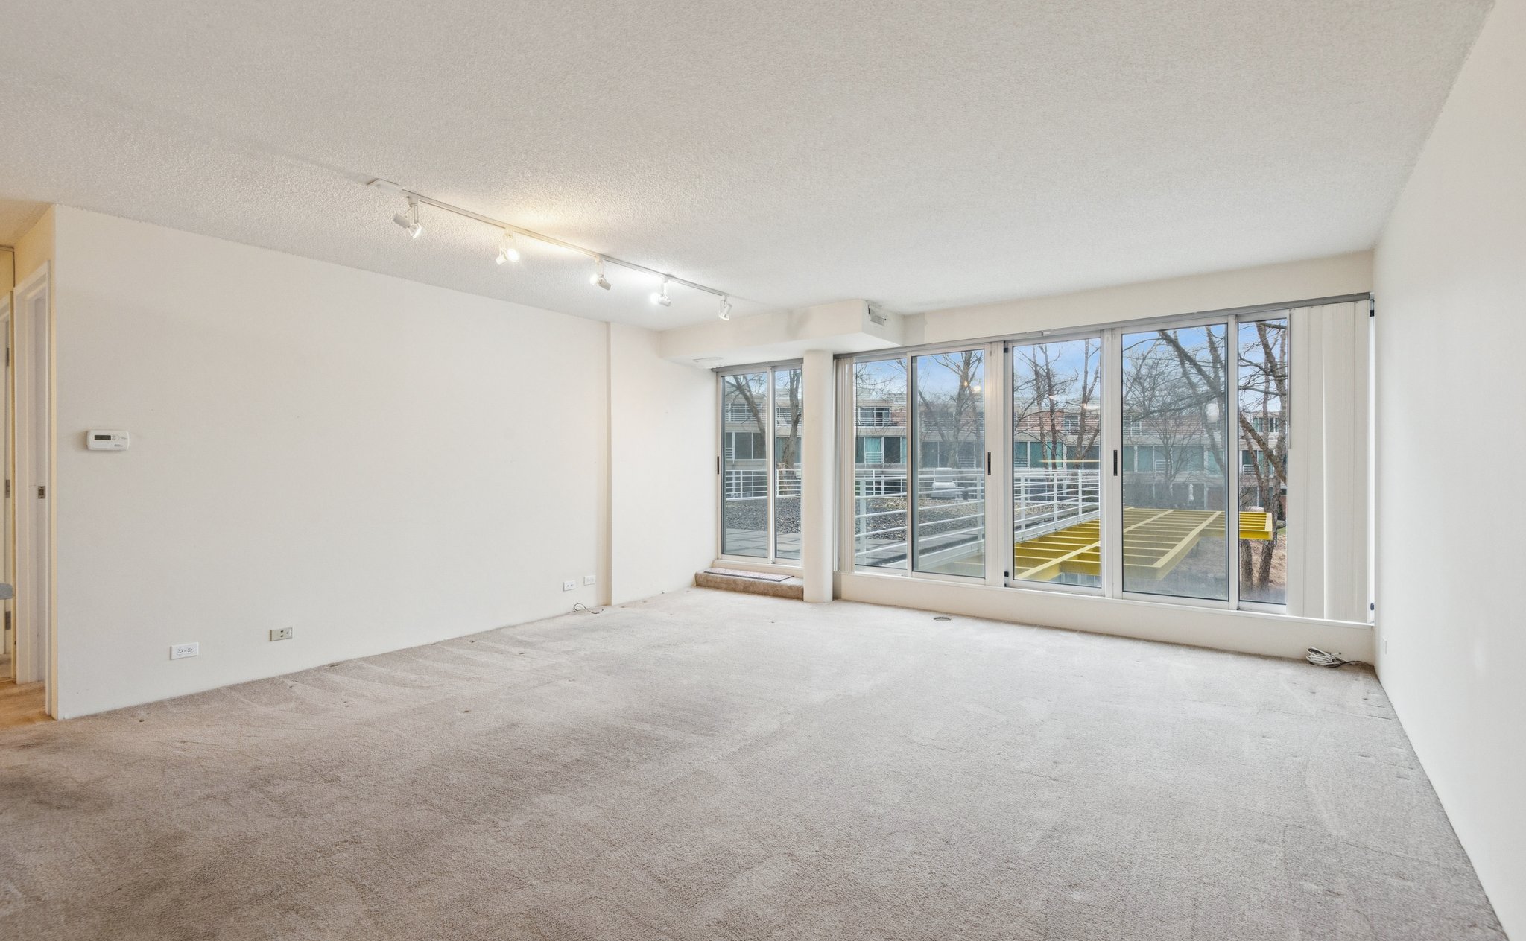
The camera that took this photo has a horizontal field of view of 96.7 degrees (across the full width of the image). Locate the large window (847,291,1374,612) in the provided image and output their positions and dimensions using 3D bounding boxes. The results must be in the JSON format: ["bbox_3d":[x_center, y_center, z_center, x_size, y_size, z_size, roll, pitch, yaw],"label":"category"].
[{"bbox_3d":[2.151,-0.064,5.104,3.609,1.960,0.114,0,0,37],"label":"large window"}]

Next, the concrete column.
[{"bbox_3d":[0.498,0.045,6.078,0.268,2.253,0.268,0,0,0],"label":"concrete column"}]

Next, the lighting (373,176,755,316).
[{"bbox_3d":[-0.974,-1.164,3.949,0.227,0.209,2.462,0,0,37],"label":"lighting"}]

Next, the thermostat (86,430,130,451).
[{"bbox_3d":[-3.205,-0.145,3.325,0.031,0.092,0.147,0,0,37],"label":"thermostat"}]

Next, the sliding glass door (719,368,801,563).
[{"bbox_3d":[0.065,-0.062,6.663,1.291,1.996,0.107,0,0,37],"label":"sliding glass door"}]

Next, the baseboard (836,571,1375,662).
[{"bbox_3d":[2.157,1.044,5.093,3.609,0.257,0.084,0,0,37],"label":"baseboard"}]

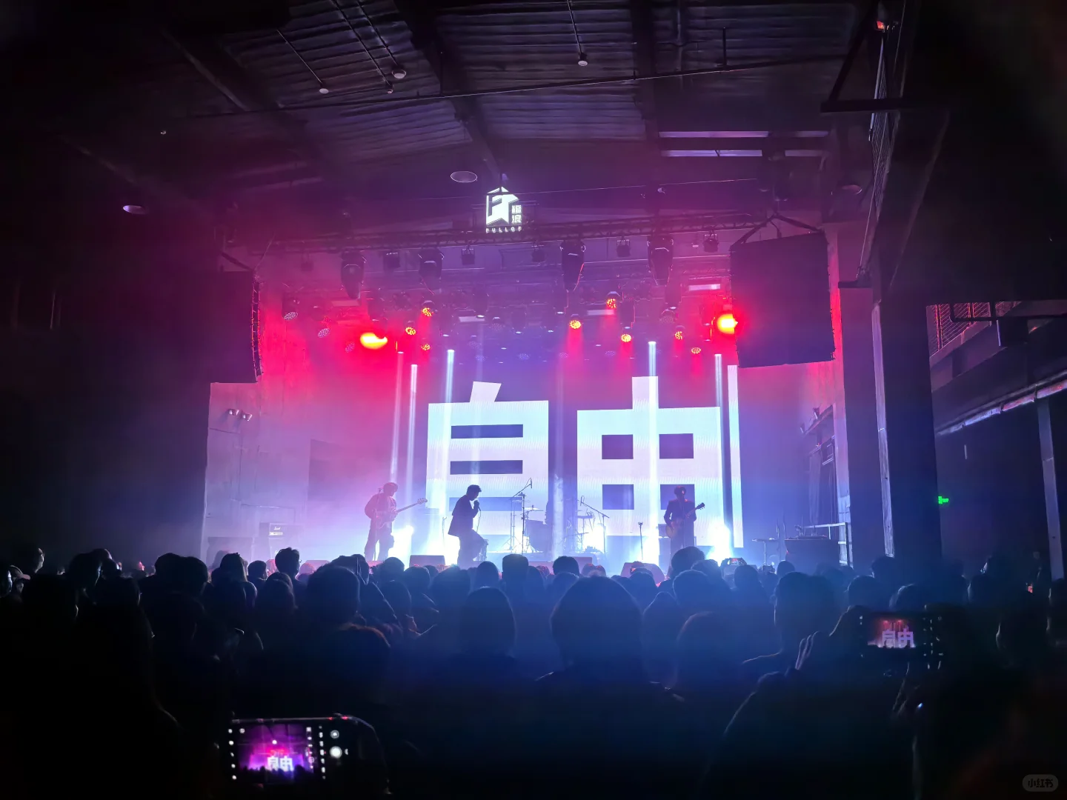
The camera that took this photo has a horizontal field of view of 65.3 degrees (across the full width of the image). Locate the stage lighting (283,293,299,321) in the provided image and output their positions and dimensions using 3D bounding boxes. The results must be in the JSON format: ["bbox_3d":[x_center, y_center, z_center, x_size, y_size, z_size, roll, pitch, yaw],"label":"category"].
[{"bbox_3d":[-5.053,-1.945,17.335,0.320,0.530,0.360,-5,-10,30],"label":"stage lighting"}]

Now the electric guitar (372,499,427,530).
[{"bbox_3d":[-2.341,1.980,14.700,1.110,0.330,0.080,-21,-4,-31],"label":"electric guitar"}]

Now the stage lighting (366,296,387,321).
[{"bbox_3d":[-3.147,-1.845,16.764,0.310,0.454,0.264,-1,-8,10],"label":"stage lighting"}]

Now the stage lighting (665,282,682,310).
[{"bbox_3d":[2.643,-1.956,15.705,0.311,0.464,0.265,-1,-8,10],"label":"stage lighting"}]

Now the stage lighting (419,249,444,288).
[{"bbox_3d":[-1.766,-2.278,14.412,0.360,0.600,0.320,-1,-8,10],"label":"stage lighting"}]

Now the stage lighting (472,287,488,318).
[{"bbox_3d":[-1.060,-1.939,16.542,0.320,0.570,0.310,-1,-9,11],"label":"stage lighting"}]

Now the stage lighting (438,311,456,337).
[{"bbox_3d":[-1.877,-1.651,18.110,0.350,0.520,0.330,-1,-9,11],"label":"stage lighting"}]

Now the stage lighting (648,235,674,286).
[{"bbox_3d":[2.100,-2.293,13.697,0.395,0.753,0.336,-1,-8,10],"label":"stage lighting"}]

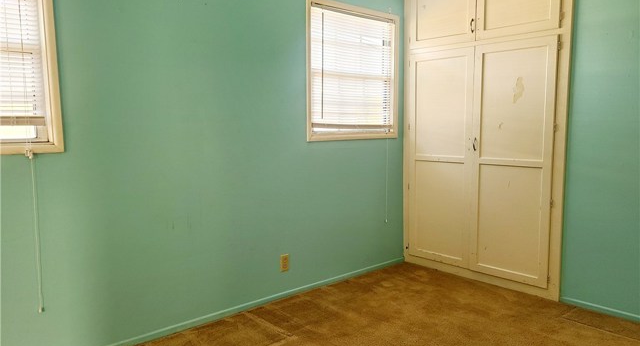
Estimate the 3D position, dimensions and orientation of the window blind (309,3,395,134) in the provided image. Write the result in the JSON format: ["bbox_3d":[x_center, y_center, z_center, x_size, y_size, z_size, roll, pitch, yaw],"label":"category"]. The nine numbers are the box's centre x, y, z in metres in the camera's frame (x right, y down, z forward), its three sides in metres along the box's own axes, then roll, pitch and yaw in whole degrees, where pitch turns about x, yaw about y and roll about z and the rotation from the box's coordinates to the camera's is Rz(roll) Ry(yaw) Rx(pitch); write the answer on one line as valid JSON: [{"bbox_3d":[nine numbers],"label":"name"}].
[{"bbox_3d":[0.275,-0.770,3.661,0.899,0.870,0.040,-5,8,-42],"label":"window blind"}]

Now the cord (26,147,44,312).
[{"bbox_3d":[-1.337,0.284,2.264,0.040,0.785,0.030,-5,8,-42],"label":"cord"}]

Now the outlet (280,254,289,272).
[{"bbox_3d":[-0.240,0.626,3.328,0.072,0.116,0.010,-5,8,-42],"label":"outlet"}]

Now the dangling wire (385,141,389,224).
[{"bbox_3d":[0.558,0.065,3.954,0.025,0.712,0.025,-5,8,-42],"label":"dangling wire"}]

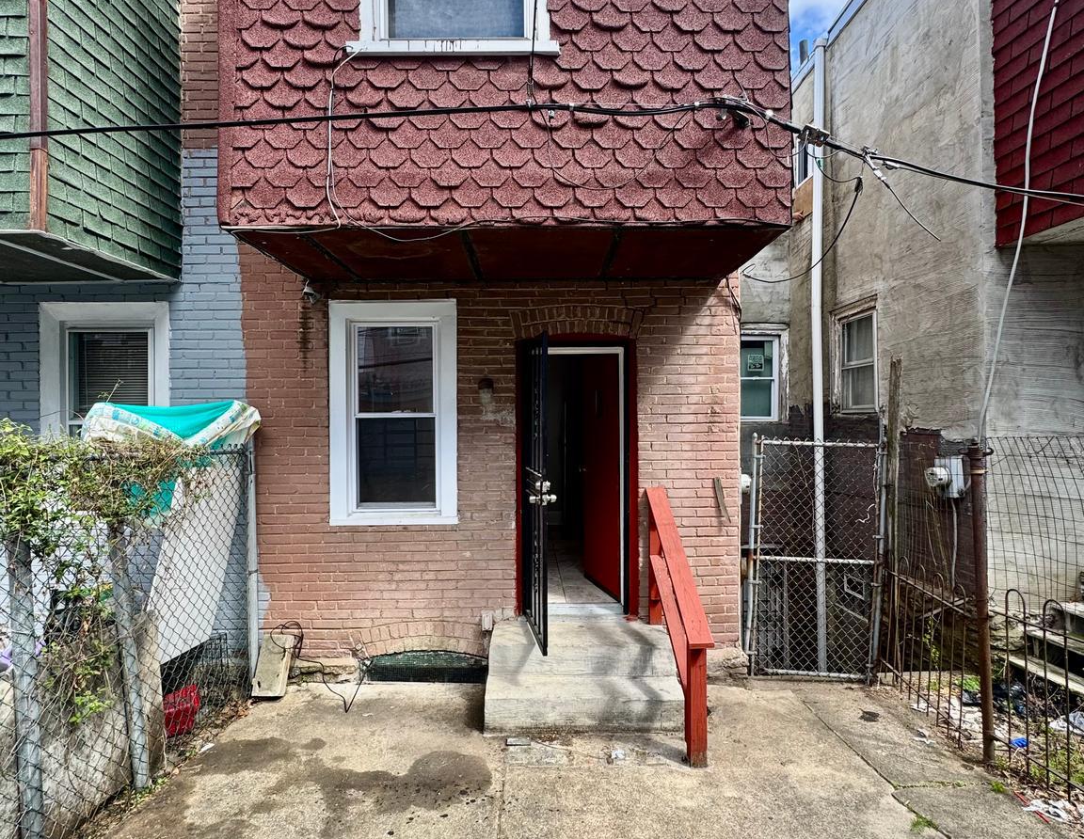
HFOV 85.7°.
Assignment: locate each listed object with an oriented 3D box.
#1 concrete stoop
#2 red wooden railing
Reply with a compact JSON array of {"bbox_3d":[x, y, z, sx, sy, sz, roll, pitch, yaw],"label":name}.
[{"bbox_3d":[0.272,1.703,3.950,1.250,0.425,0.770,0,0,0],"label":"concrete stoop"},{"bbox_3d":[0.860,1.217,3.767,0.155,1.400,1.130,0,0,-2],"label":"red wooden railing"}]

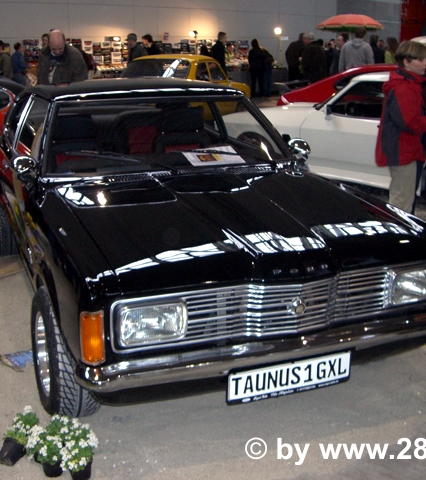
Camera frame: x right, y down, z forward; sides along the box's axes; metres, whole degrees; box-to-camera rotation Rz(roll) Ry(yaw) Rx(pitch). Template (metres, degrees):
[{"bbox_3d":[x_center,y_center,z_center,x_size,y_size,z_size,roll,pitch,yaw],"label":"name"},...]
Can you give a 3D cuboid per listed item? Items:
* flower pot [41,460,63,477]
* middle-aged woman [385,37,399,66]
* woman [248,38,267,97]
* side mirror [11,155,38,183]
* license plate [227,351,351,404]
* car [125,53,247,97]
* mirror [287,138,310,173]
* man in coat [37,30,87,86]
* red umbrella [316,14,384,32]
[{"bbox_3d":[-0.615,0.857,2.691,0.086,0.080,0.086,0,16,0],"label":"flower pot"},{"bbox_3d":[3.126,-2.654,12.360,0.320,1.680,0.450,7,17,21],"label":"middle-aged woman"},{"bbox_3d":[1.303,-5.111,21.062,0.460,1.700,0.320,3,16,8],"label":"woman"},{"bbox_3d":[-0.951,-0.361,3.557,0.130,0.135,0.100,-6,16,-20],"label":"side mirror"},{"bbox_3d":[0.301,0.525,2.681,0.530,0.133,0.020,-6,16,-20],"label":"license plate"},{"bbox_3d":[-0.620,-2.830,13.600,1.630,1.440,4.250,5,16,19],"label":"car"},{"bbox_3d":[0.497,-0.498,4.101,0.130,0.170,0.100,-6,16,-20],"label":"mirror"},{"bbox_3d":[-1.507,-1.250,7.175,0.540,1.710,0.360,5,16,17],"label":"man in coat"},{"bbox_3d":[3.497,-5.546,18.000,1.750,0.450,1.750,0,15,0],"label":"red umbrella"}]

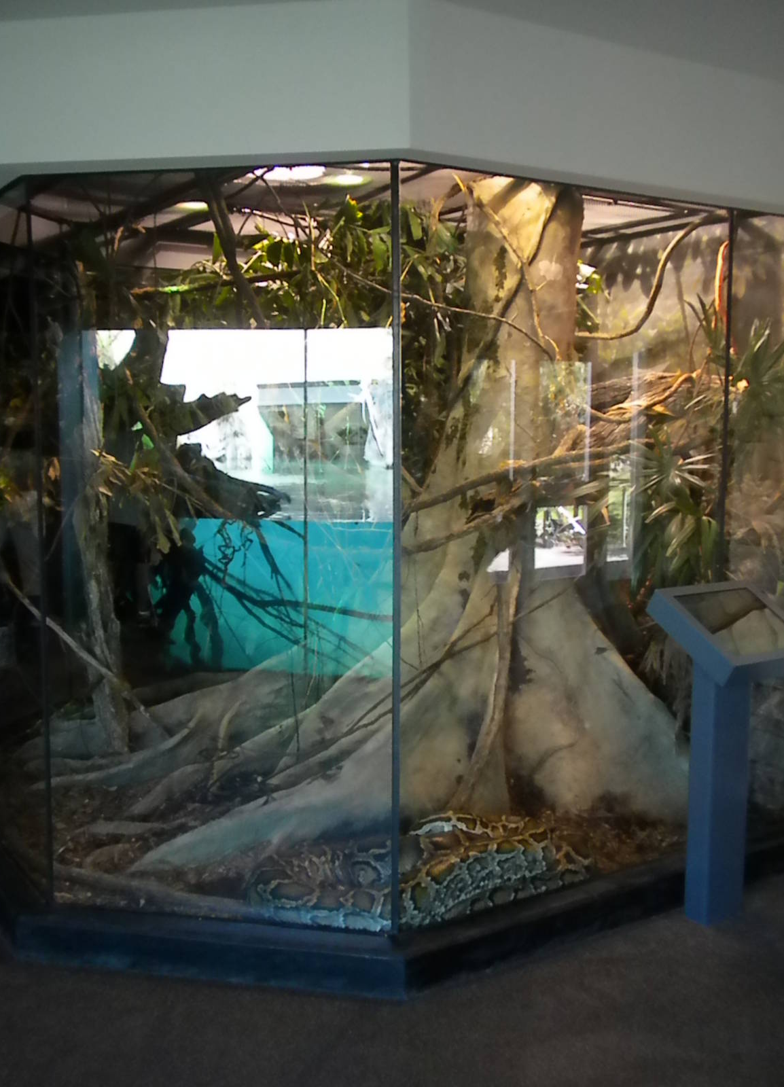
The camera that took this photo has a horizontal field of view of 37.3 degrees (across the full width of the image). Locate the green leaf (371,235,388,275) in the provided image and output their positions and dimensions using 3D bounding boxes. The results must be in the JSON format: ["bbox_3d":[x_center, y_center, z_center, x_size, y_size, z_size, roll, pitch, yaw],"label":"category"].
[{"bbox_3d":[-0.040,-0.969,3.900,0.055,0.128,0.025,0,7,0],"label":"green leaf"}]

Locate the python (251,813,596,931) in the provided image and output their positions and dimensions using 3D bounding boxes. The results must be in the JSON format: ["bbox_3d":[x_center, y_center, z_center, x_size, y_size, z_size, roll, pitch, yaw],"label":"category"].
[{"bbox_3d":[0.082,0.940,3.437,1.000,0.180,0.520,-2,7,-15],"label":"python"}]

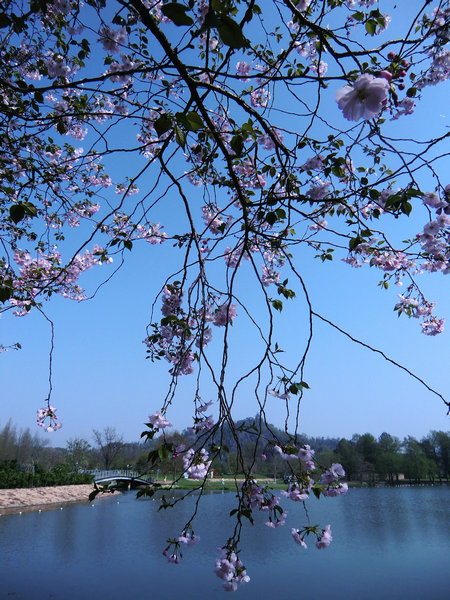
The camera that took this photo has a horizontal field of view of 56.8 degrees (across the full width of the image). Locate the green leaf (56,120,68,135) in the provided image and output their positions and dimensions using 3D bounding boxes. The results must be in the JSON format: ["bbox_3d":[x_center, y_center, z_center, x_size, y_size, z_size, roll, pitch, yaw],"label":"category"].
[{"bbox_3d":[-0.508,-0.539,1.300,0.035,0.042,0.014,11,17,-25],"label":"green leaf"}]

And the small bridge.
[{"bbox_3d":[-17.540,29.312,68.000,10.969,2.857,3.000,10,-25,-21],"label":"small bridge"}]

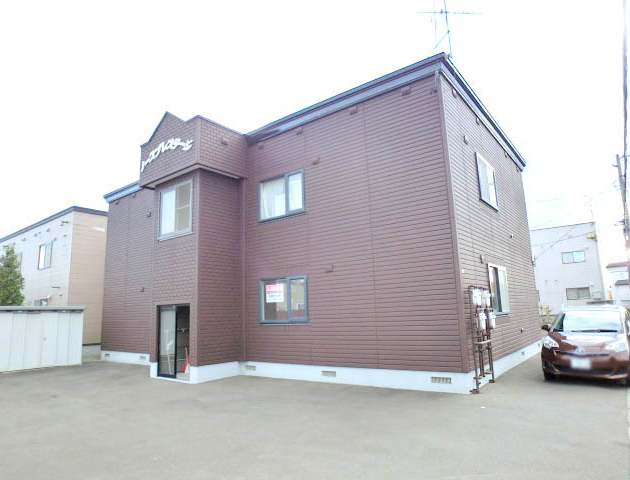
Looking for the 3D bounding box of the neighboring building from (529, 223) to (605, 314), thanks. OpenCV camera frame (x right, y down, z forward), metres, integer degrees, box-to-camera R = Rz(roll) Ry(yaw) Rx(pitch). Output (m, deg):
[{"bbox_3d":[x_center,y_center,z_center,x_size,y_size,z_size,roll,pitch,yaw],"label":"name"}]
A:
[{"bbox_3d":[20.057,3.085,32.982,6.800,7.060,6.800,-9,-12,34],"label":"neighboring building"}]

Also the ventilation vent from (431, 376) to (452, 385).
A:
[{"bbox_3d":[2.466,2.765,7.617,0.388,0.112,0.050,-9,-12,34],"label":"ventilation vent"}]

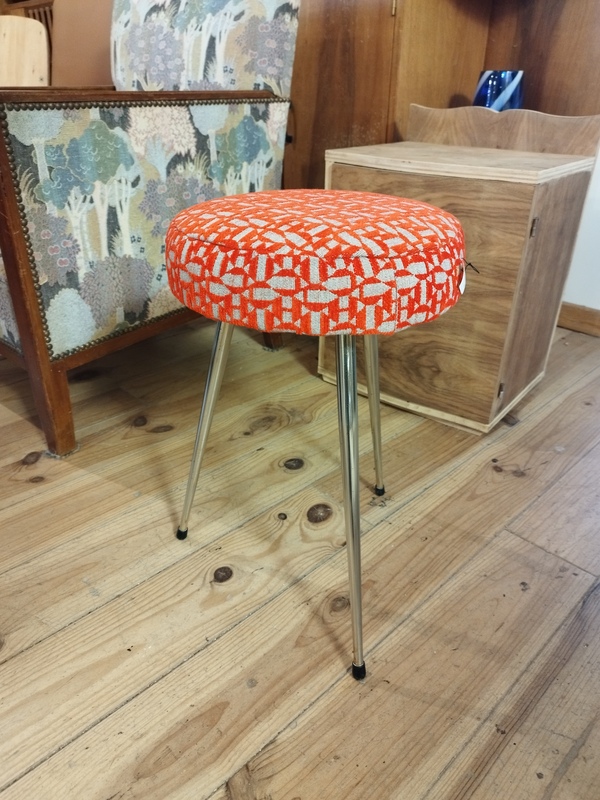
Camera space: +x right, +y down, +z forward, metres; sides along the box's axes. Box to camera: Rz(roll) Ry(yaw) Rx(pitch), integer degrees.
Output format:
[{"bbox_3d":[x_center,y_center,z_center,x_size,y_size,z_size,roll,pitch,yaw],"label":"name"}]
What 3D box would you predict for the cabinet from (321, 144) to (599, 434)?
[{"bbox_3d":[0.304,-0.266,1.179,0.408,0.472,0.318,22,36,32],"label":"cabinet"}]

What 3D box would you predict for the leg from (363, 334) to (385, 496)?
[{"bbox_3d":[0.104,0.000,0.776,0.020,0.420,0.020,25,52,35],"label":"leg"}]

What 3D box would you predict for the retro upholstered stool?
[{"bbox_3d":[0.019,0.029,0.650,0.342,0.480,0.345,-9,31,-16],"label":"retro upholstered stool"}]

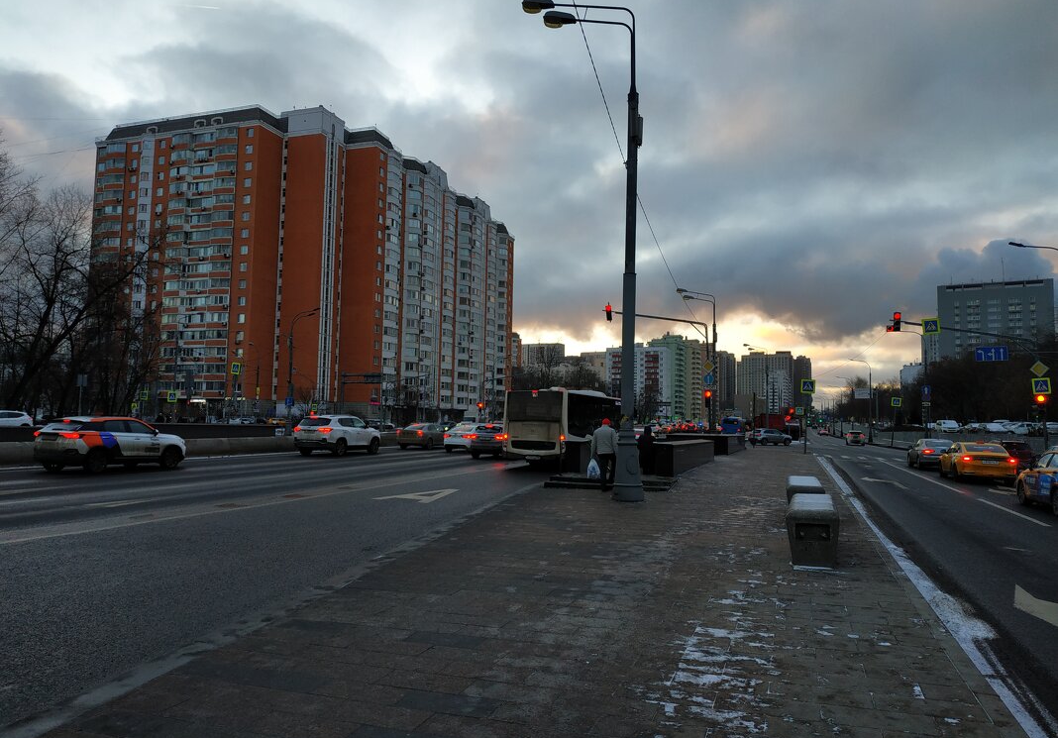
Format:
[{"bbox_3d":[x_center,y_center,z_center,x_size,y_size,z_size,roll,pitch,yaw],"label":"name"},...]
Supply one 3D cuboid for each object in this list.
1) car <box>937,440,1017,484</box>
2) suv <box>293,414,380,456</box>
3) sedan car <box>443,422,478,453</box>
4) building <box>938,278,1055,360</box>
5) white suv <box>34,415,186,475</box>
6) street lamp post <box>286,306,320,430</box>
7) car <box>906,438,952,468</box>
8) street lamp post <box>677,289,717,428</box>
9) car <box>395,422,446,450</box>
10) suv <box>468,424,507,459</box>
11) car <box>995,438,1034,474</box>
[{"bbox_3d":[16.718,3.463,27.557,1.840,1.460,4.700,0,-4,20],"label":"car"},{"bbox_3d":[-8.821,3.092,34.337,1.920,1.790,4.770,0,-4,20],"label":"suv"},{"bbox_3d":[-2.778,3.733,38.943,1.750,1.470,4.450,0,-4,18],"label":"sedan car"},{"bbox_3d":[174.312,-3.638,274.528,35.957,54.628,17.000,-1,-5,30],"label":"building"},{"bbox_3d":[-13.325,2.414,23.734,1.840,1.690,4.480,0,-4,20],"label":"white suv"},{"bbox_3d":[-19.989,0.282,64.991,2.928,11.362,0.550,0,-4,20],"label":"street lamp post"},{"bbox_3d":[21.345,4.447,38.817,1.840,1.460,4.750,0,-4,20],"label":"car"},{"bbox_3d":[12.172,0.137,52.460,2.800,11.300,1.000,0,-4,18],"label":"street lamp post"},{"bbox_3d":[-5.845,3.906,42.548,1.800,1.460,4.620,0,-4,20],"label":"car"},{"bbox_3d":[-1.172,3.421,34.609,1.820,1.580,4.350,0,-4,18],"label":"suv"},{"bbox_3d":[23.797,4.330,37.088,1.800,1.500,4.400,0,-4,20],"label":"car"}]

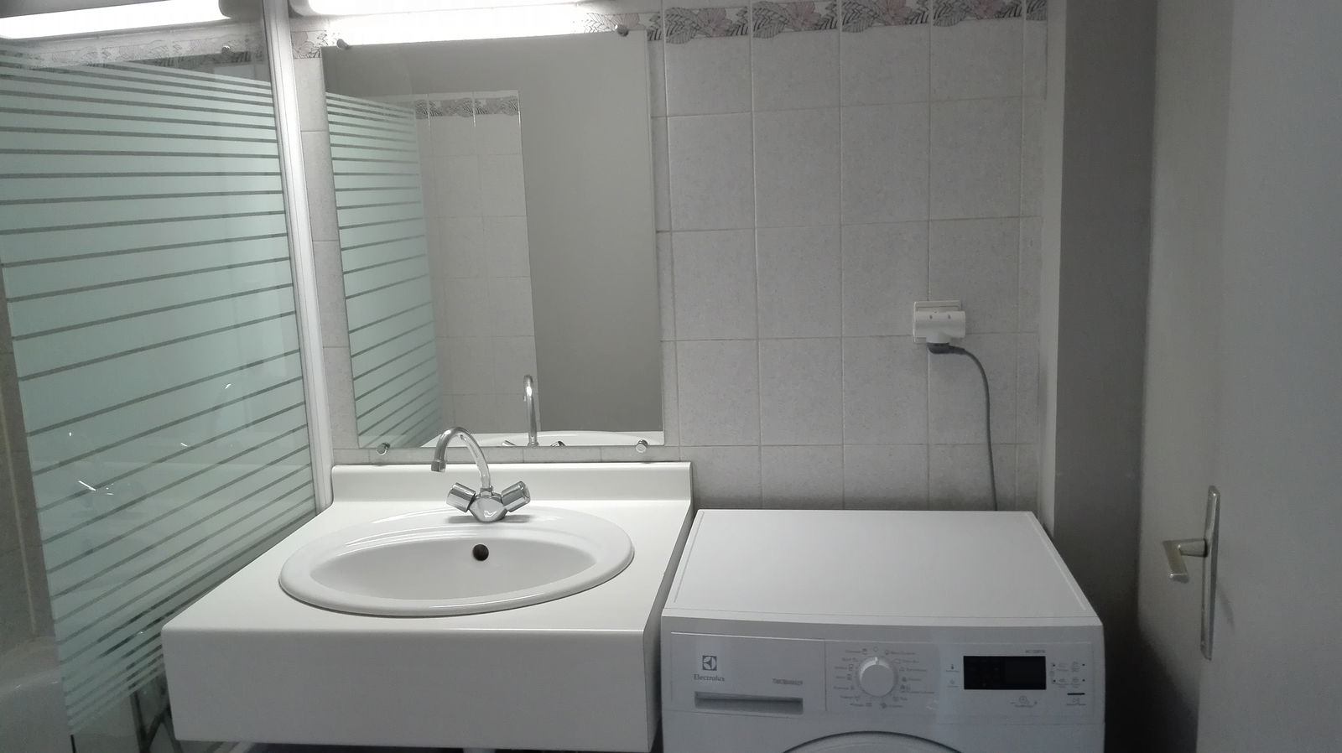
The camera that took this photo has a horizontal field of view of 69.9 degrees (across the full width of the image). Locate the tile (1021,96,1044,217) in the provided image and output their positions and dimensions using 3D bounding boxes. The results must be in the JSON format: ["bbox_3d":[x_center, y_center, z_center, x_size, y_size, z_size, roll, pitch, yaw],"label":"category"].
[{"bbox_3d":[0.620,-0.375,1.649,0.036,0.202,0.010,-1,10,8],"label":"tile"}]

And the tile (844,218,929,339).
[{"bbox_3d":[0.380,-0.170,1.701,0.150,0.200,0.010,-1,11,8],"label":"tile"}]

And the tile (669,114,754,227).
[{"bbox_3d":[0.072,-0.361,1.704,0.150,0.200,0.010,-1,11,8],"label":"tile"}]

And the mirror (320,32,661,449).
[{"bbox_3d":[-0.326,-0.235,1.784,0.605,0.753,0.014,-1,10,8],"label":"mirror"}]

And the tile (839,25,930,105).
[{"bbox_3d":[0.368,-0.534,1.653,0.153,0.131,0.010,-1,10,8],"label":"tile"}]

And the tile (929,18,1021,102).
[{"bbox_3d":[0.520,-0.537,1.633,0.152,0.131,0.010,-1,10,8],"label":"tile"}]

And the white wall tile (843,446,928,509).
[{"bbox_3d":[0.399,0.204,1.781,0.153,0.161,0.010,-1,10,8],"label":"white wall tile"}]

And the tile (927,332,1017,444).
[{"bbox_3d":[0.538,0.024,1.717,0.150,0.200,0.010,-1,11,8],"label":"tile"}]

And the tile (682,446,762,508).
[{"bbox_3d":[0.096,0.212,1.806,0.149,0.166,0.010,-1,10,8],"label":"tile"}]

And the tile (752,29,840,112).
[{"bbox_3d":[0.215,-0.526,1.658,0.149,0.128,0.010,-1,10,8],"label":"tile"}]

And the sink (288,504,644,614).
[{"bbox_3d":[-0.333,0.362,1.563,0.558,0.170,0.477,-1,10,8],"label":"sink"}]

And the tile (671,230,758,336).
[{"bbox_3d":[0.080,-0.166,1.741,0.149,0.197,0.010,-1,10,8],"label":"tile"}]

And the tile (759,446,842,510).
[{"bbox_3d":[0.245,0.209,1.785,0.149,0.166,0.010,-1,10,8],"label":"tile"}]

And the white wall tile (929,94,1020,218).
[{"bbox_3d":[0.526,-0.374,1.661,0.152,0.202,0.010,-1,10,8],"label":"white wall tile"}]

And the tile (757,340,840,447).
[{"bbox_3d":[0.239,0.029,1.758,0.150,0.200,0.010,-1,11,8],"label":"tile"}]

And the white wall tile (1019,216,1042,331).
[{"bbox_3d":[0.622,-0.174,1.663,0.036,0.197,0.010,-1,10,8],"label":"white wall tile"}]

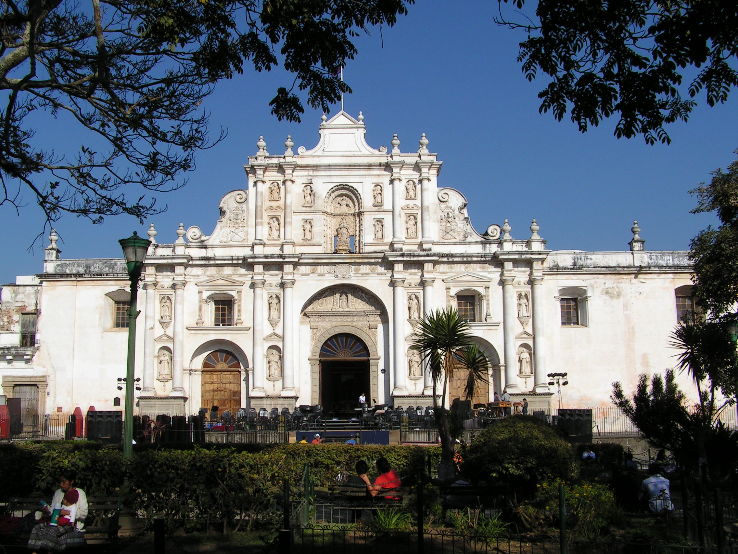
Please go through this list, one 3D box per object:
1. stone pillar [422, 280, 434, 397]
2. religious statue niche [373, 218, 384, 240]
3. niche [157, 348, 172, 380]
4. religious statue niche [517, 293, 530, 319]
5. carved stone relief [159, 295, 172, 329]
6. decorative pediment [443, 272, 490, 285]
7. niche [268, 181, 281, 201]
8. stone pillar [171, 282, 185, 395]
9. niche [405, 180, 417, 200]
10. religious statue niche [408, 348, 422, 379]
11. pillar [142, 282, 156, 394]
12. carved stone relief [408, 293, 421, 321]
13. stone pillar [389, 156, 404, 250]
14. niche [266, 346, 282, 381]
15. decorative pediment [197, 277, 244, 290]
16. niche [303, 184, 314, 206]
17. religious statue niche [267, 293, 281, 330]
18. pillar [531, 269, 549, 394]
[{"bbox_3d":[4.661,4.622,62.950,0.932,9.006,0.950,0,-8,0],"label":"stone pillar"},{"bbox_3d":[0.717,-3.587,61.206,0.906,1.693,0.500,-1,-8,1],"label":"religious statue niche"},{"bbox_3d":[-14.124,6.114,56.471,1.119,2.348,0.650,-1,-10,2],"label":"niche"},{"bbox_3d":[10.693,2.007,56.269,0.962,1.812,0.450,-1,-10,2],"label":"religious statue niche"},{"bbox_3d":[-15.245,2.585,60.711,1.056,2.559,0.600,-1,-8,1],"label":"carved stone relief"},{"bbox_3d":[7.718,0.118,63.665,3.731,0.872,0.450,0,-8,0],"label":"decorative pediment"},{"bbox_3d":[-6.763,-6.128,58.249,0.863,1.555,0.400,-1,-10,2],"label":"niche"},{"bbox_3d":[-13.140,4.303,56.292,1.042,7.938,0.950,-1,-10,2],"label":"stone pillar"},{"bbox_3d":[3.365,-6.931,64.938,0.962,1.642,0.450,0,-8,0],"label":"niche"},{"bbox_3d":[3.388,6.335,59.694,1.104,2.272,0.600,-1,-8,1],"label":"religious statue niche"},{"bbox_3d":[-17.011,4.797,62.950,1.088,8.736,0.980,0,-8,0],"label":"pillar"},{"bbox_3d":[3.175,2.062,56.596,0.774,1.896,0.500,-1,-10,0],"label":"carved stone relief"},{"bbox_3d":[2.073,-5.504,61.097,1.145,7.179,1.000,-1,-8,1],"label":"stone pillar"},{"bbox_3d":[-6.990,6.399,59.947,1.187,2.503,0.650,-1,-8,1],"label":"niche"},{"bbox_3d":[-11.127,0.412,60.721,3.614,0.908,0.500,-1,-8,1],"label":"decorative pediment"},{"bbox_3d":[-4.852,-6.536,64.994,0.962,1.806,0.450,0,-8,0],"label":"niche"},{"bbox_3d":[-7.395,2.629,63.589,0.981,2.836,0.550,0,-8,0],"label":"religious statue niche"},{"bbox_3d":[11.737,3.808,55.867,0.980,8.189,0.950,-1,-10,0],"label":"pillar"}]

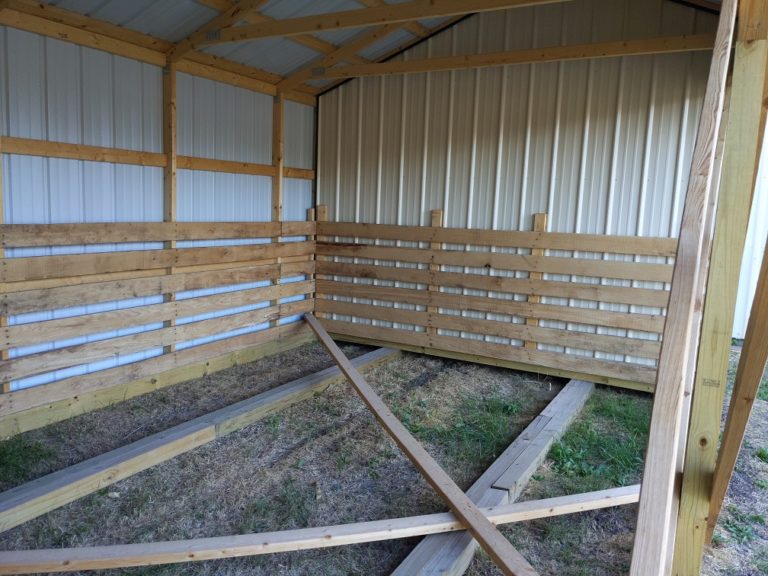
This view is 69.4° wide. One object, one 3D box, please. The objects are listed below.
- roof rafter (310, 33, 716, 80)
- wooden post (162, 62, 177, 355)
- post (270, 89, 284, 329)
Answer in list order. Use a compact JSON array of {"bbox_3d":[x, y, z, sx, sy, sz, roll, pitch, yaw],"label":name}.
[{"bbox_3d":[0.845,-1.760,4.255,3.360,0.090,0.040,6,9,26],"label":"roof rafter"},{"bbox_3d":[-1.671,-0.551,4.330,0.089,2.314,0.042,7,9,31],"label":"wooden post"},{"bbox_3d":[-1.020,-0.655,5.310,0.089,2.309,0.042,7,9,31],"label":"post"}]

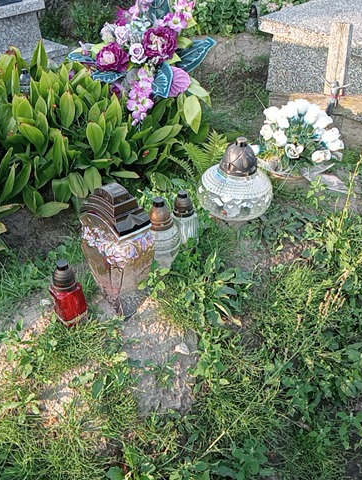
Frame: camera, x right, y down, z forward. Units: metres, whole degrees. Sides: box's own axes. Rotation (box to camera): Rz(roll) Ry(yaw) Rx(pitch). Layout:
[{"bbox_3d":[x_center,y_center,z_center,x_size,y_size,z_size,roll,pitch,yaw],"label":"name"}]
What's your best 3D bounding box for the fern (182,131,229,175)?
[{"bbox_3d":[0.117,-0.325,1.957,0.200,0.160,0.200,-1,38,0],"label":"fern"}]

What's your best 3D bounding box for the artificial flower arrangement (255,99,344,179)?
[{"bbox_3d":[0.424,-0.335,1.876,0.295,0.270,0.280,-1,38,0],"label":"artificial flower arrangement"}]

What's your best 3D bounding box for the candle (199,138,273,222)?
[{"bbox_3d":[0.178,-0.209,1.718,0.243,0.270,0.243,-1,38,0],"label":"candle"}]

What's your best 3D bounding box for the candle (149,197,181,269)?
[{"bbox_3d":[-0.049,-0.022,1.509,0.098,0.237,0.098,-1,38,0],"label":"candle"}]

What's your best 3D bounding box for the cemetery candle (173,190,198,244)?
[{"bbox_3d":[0.021,-0.064,1.603,0.082,0.188,0.082,-1,38,0],"label":"cemetery candle"}]

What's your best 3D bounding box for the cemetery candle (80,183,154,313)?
[{"bbox_3d":[-0.160,0.028,1.336,0.105,0.374,0.147,-31,47,-33],"label":"cemetery candle"}]

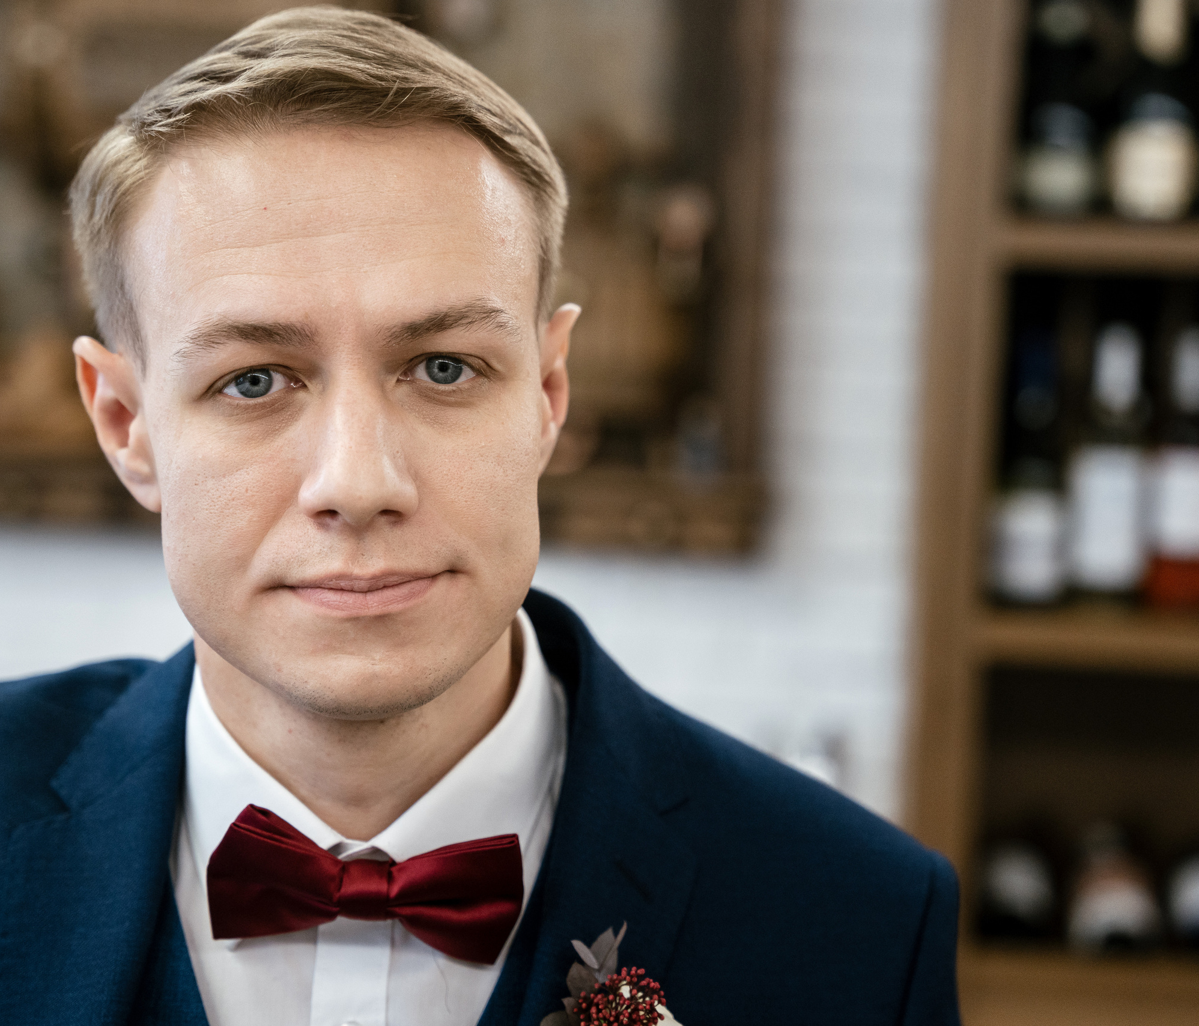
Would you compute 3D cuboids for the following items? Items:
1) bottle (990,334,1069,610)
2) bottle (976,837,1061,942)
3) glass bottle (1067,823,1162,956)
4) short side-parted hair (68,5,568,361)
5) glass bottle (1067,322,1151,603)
[{"bbox_3d":[0.452,-0.046,3.140,0.077,0.295,0.077,2,5,8],"label":"bottle"},{"bbox_3d":[0.457,0.412,3.267,0.079,0.079,0.295,2,20,8],"label":"bottle"},{"bbox_3d":[0.554,0.419,3.247,0.079,0.079,0.295,2,20,6],"label":"glass bottle"},{"bbox_3d":[-0.103,-0.105,1.085,0.176,0.150,0.195,-6,4,-9],"label":"short side-parted hair"},{"bbox_3d":[0.535,-0.050,3.130,0.077,0.298,0.077,2,5,8],"label":"glass bottle"}]

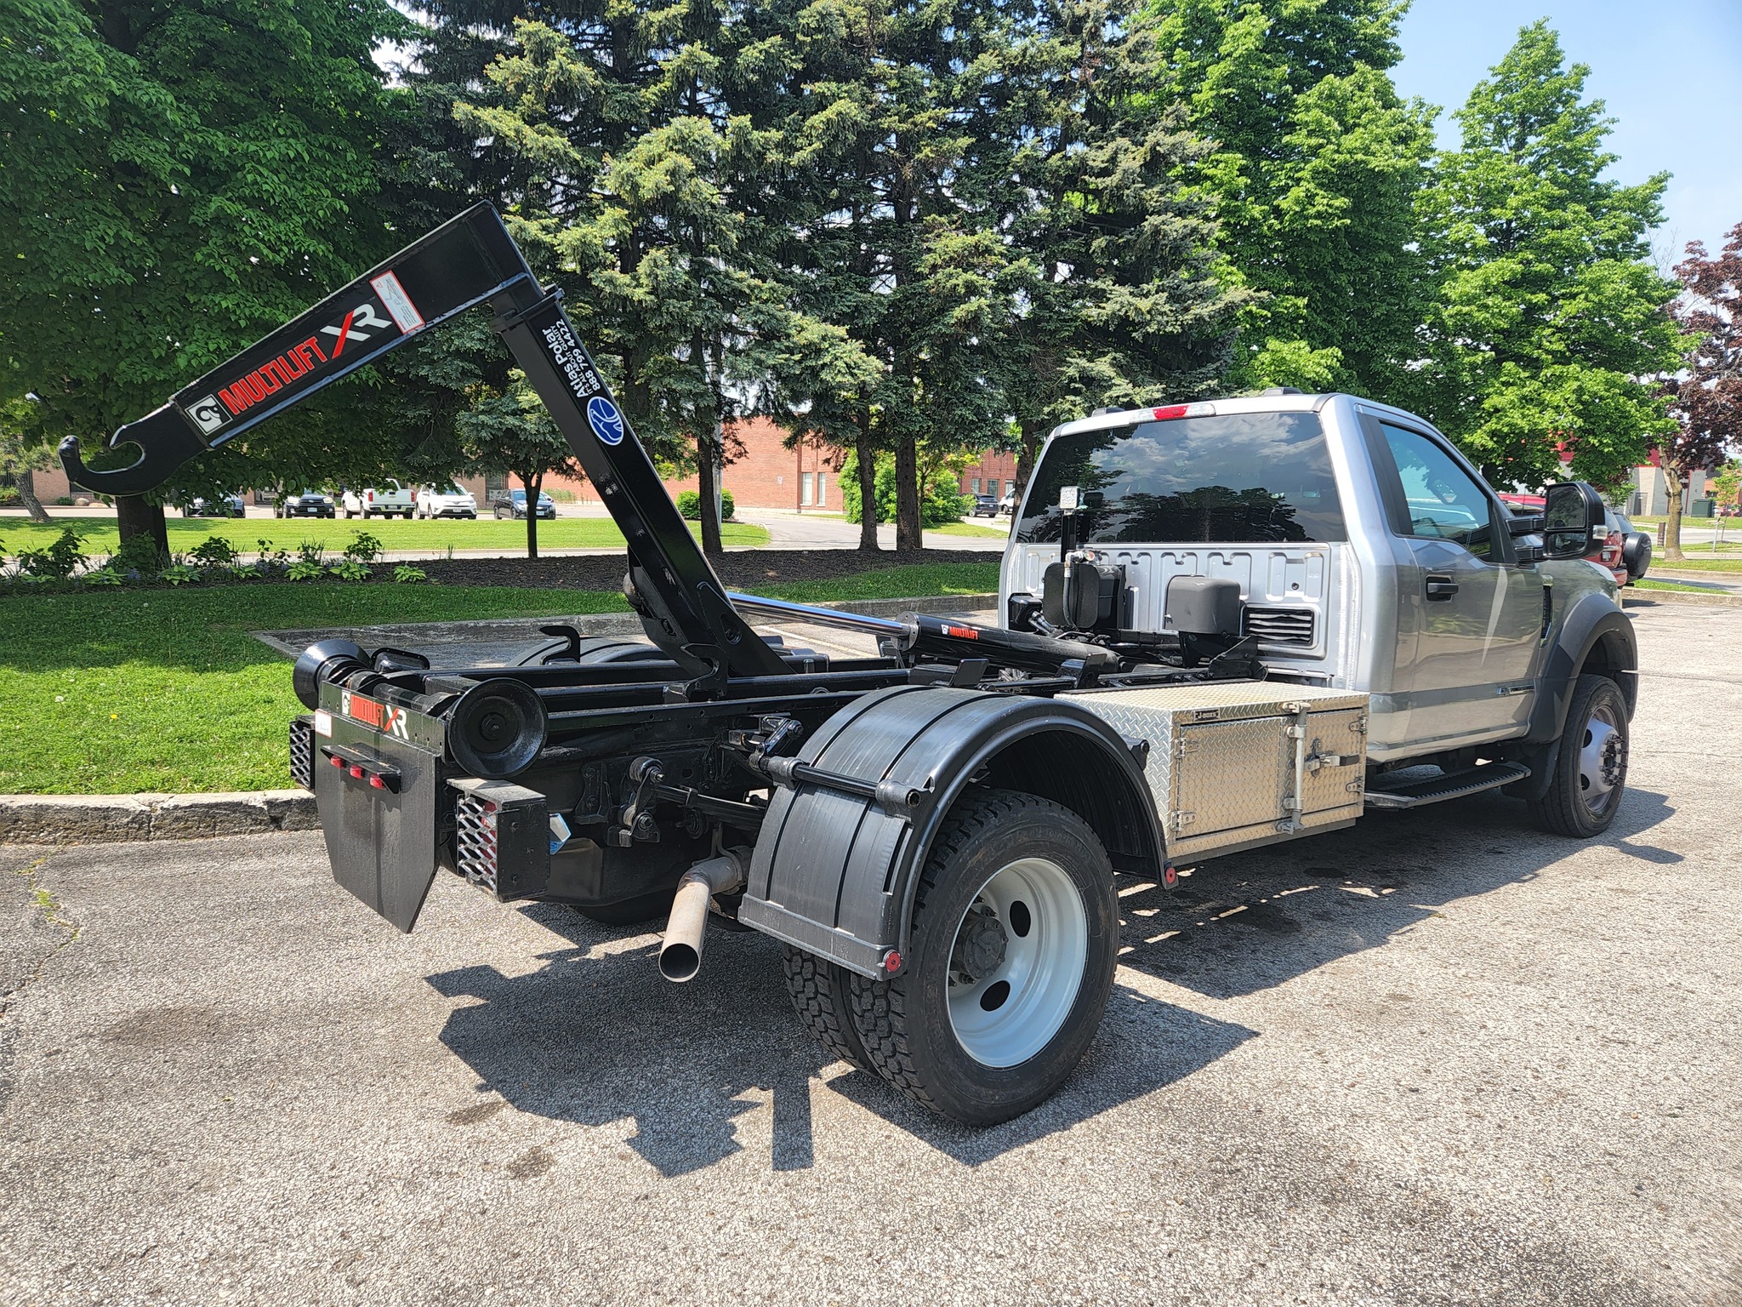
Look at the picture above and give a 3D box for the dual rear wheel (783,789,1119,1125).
[{"bbox_3d":[0.230,0.750,3.082,0.810,0.810,0.490,-5,7,-40],"label":"dual rear wheel"}]

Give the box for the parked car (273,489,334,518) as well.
[{"bbox_3d":[-23.500,-6.380,47.900,1.820,1.660,4.400,-4,8,-34],"label":"parked car"}]

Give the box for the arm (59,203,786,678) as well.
[{"bbox_3d":[-0.987,-0.515,3.136,2.030,1.370,0.240,-1,5,-40],"label":"arm"}]

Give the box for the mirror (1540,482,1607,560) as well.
[{"bbox_3d":[3.033,-0.567,4.989,0.160,0.340,0.220,-1,5,-40],"label":"mirror"}]

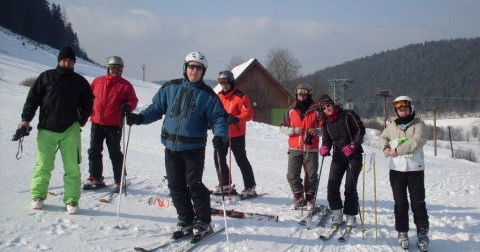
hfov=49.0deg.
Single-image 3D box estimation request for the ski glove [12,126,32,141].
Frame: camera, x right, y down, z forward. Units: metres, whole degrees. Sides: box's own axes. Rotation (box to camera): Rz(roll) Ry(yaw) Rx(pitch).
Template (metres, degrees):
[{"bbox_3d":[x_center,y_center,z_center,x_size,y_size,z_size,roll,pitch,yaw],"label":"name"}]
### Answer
[{"bbox_3d":[-2.374,0.082,5.750,0.200,0.100,0.120,-31,11,-16],"label":"ski glove"}]

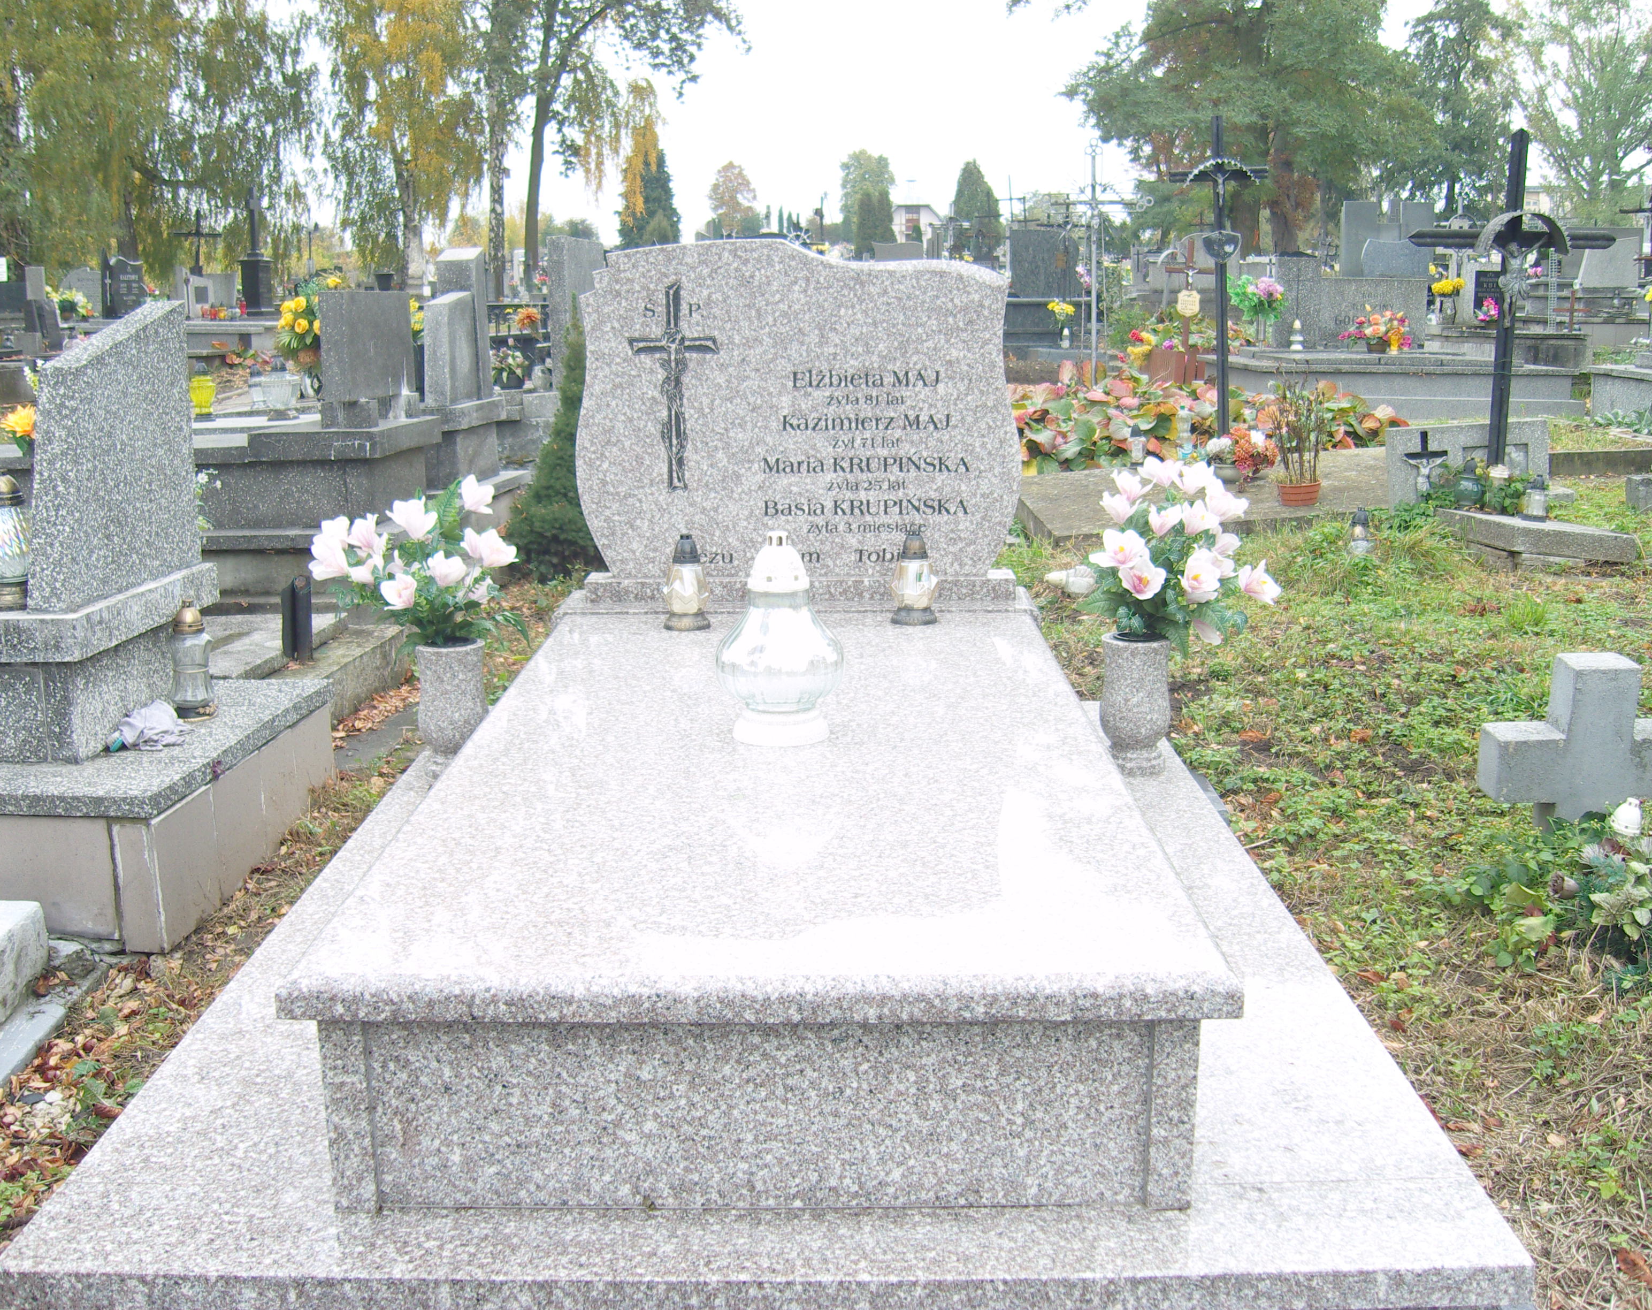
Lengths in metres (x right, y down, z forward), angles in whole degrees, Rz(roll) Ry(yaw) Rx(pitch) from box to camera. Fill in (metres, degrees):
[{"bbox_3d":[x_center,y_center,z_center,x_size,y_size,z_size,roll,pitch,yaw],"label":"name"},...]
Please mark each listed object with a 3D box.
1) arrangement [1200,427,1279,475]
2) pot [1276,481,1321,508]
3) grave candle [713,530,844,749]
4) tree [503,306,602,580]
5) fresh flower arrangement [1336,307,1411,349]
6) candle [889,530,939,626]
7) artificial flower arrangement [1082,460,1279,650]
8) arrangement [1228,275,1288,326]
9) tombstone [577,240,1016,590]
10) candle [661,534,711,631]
[{"bbox_3d":[2.217,-1.087,9.200,0.427,0.262,0.278,0,13,0],"label":"arrangement"},{"bbox_3d":[2.232,-0.763,8.100,0.205,0.105,0.205,0,13,0],"label":"pot"},{"bbox_3d":[-0.077,-0.035,2.844,0.214,0.343,0.214,0,13,0],"label":"grave candle"},{"bbox_3d":[-1.008,-0.862,6.792,0.582,1.123,0.582,0,13,0],"label":"tree"},{"bbox_3d":[3.746,-2.224,11.700,0.510,0.300,0.360,0,13,0],"label":"fresh flower arrangement"},{"bbox_3d":[0.196,-0.177,3.781,0.111,0.203,0.111,0,13,0],"label":"candle"},{"bbox_3d":[0.787,-0.227,3.830,0.441,0.430,0.375,0,13,0],"label":"artificial flower arrangement"},{"bbox_3d":[3.599,-2.957,14.300,0.467,0.412,0.420,0,13,0],"label":"arrangement"},{"bbox_3d":[-0.071,-0.562,3.946,0.998,0.780,0.094,0,13,0],"label":"tombstone"},{"bbox_3d":[-0.313,-0.165,3.800,0.110,0.206,0.110,0,13,0],"label":"candle"}]

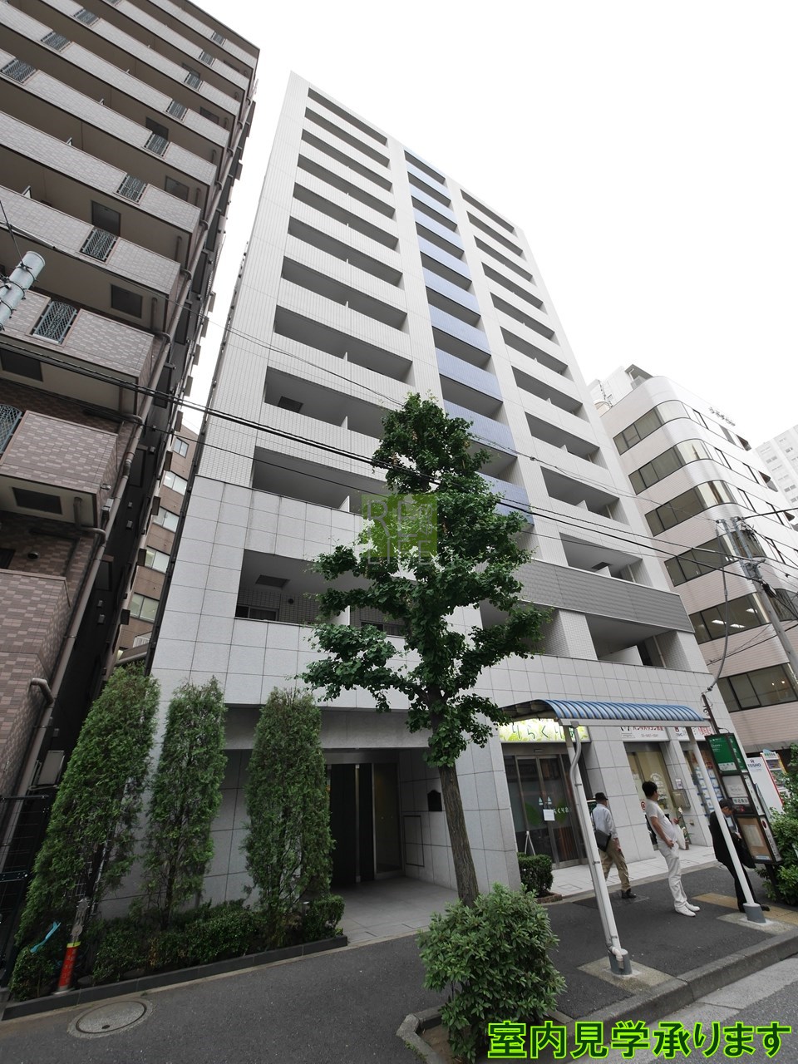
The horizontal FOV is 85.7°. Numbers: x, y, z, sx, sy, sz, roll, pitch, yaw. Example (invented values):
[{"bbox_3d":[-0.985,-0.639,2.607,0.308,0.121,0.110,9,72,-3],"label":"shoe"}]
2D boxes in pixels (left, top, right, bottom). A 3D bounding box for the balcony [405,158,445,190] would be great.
[{"bbox_3d":[1.466,-20.614,26.079,2.991,1.671,1.400,13,-35,-26],"label":"balcony"}]

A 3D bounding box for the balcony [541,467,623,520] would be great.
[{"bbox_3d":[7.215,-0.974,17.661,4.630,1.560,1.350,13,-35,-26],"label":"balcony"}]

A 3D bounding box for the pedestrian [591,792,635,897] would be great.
[{"bbox_3d":[3.828,5.636,7.817,0.600,1.560,0.520,13,-35,-26],"label":"pedestrian"}]

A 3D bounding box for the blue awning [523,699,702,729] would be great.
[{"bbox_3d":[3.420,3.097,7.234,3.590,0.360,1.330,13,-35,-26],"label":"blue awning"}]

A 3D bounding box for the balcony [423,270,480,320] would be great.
[{"bbox_3d":[2.123,-10.645,20.119,3.007,1.548,1.400,13,-35,-26],"label":"balcony"}]

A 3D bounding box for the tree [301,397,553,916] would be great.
[{"bbox_3d":[0.437,0.913,5.865,3.200,8.100,3.200,13,-35,-26],"label":"tree"}]

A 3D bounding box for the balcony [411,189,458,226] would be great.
[{"bbox_3d":[1.712,-18.212,24.658,3.050,1.600,1.150,13,-35,-26],"label":"balcony"}]

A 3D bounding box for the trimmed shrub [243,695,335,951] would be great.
[{"bbox_3d":[-1.794,4.333,6.973,1.280,3.300,1.100,13,-35,-26],"label":"trimmed shrub"}]

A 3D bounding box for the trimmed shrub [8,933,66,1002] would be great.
[{"bbox_3d":[-4.038,4.890,4.826,0.430,0.450,0.430,13,-35,-26],"label":"trimmed shrub"}]

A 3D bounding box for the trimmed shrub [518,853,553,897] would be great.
[{"bbox_3d":[2.341,6.139,7.745,0.650,0.640,0.700,13,-35,-26],"label":"trimmed shrub"}]

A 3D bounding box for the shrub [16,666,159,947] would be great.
[{"bbox_3d":[-4.013,3.582,5.844,1.000,3.420,0.920,13,-35,-26],"label":"shrub"}]

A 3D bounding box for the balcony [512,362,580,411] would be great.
[{"bbox_3d":[6.746,-6.113,20.164,4.500,1.500,1.150,13,-35,-26],"label":"balcony"}]

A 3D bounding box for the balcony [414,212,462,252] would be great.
[{"bbox_3d":[1.874,-15.740,23.174,3.050,1.580,1.150,13,-35,-26],"label":"balcony"}]

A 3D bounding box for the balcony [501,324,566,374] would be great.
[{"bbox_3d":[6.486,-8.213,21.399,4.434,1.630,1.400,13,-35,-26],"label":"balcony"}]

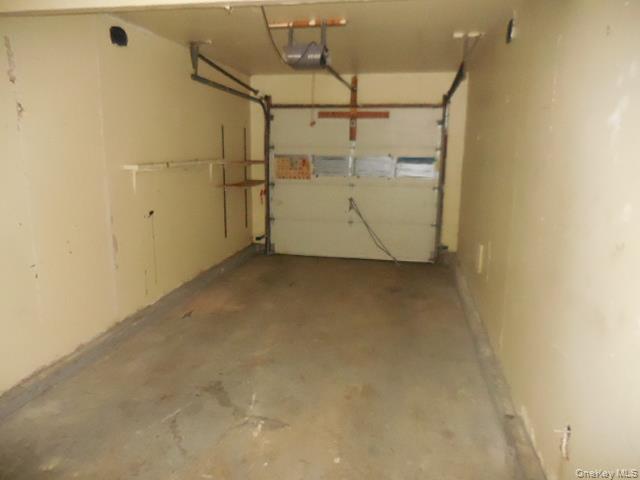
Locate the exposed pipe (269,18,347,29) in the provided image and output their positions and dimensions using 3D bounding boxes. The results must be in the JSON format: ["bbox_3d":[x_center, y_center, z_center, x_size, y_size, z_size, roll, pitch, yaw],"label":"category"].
[{"bbox_3d":[-0.111,-1.682,3.601,0.630,0.040,0.060,3,12,11],"label":"exposed pipe"}]

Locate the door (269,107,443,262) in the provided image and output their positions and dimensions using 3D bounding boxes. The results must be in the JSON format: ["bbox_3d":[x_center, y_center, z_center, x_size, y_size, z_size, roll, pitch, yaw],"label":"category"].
[{"bbox_3d":[0.473,-0.773,6.478,2.400,2.120,0.050,3,12,11],"label":"door"}]

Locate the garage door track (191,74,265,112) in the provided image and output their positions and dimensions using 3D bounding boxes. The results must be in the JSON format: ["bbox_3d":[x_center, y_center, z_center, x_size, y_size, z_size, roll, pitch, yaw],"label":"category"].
[{"bbox_3d":[-0.965,-1.642,5.293,0.070,0.160,2.120,3,12,11],"label":"garage door track"}]

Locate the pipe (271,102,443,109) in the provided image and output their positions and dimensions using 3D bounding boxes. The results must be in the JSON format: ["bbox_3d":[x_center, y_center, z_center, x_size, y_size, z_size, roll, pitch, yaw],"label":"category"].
[{"bbox_3d":[0.447,-1.794,6.200,2.340,0.045,0.045,3,12,11],"label":"pipe"}]

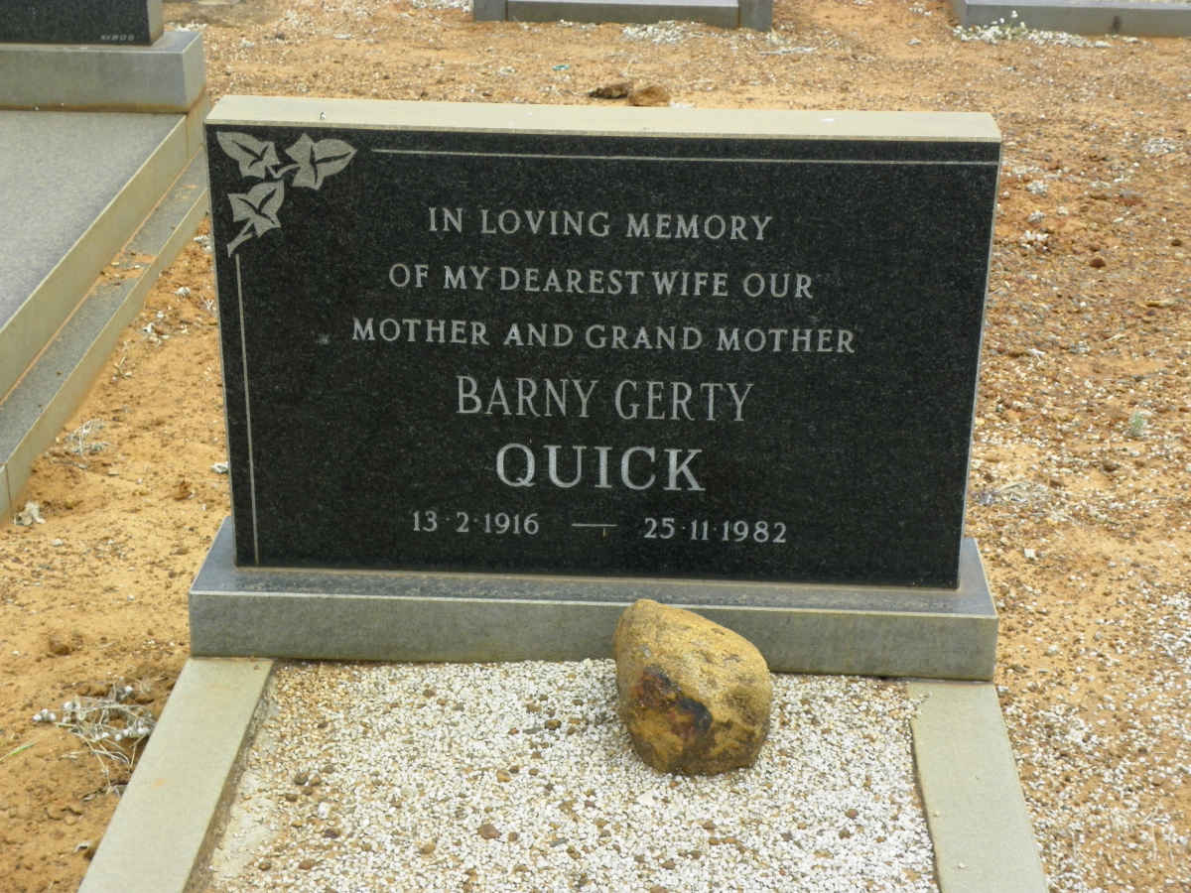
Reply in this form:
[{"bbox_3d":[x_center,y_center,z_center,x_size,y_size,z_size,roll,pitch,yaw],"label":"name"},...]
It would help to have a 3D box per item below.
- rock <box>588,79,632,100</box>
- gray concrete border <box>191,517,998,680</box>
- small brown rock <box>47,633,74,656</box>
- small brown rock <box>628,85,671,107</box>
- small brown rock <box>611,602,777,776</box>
[{"bbox_3d":[0.039,-0.894,5.187,0.113,0.040,0.085,2,23,2],"label":"rock"},{"bbox_3d":[-0.001,0.179,2.480,0.930,0.083,0.212,2,23,2],"label":"gray concrete border"},{"bbox_3d":[-0.646,0.240,2.492,0.030,0.022,0.027,2,23,2],"label":"small brown rock"},{"bbox_3d":[0.135,-0.868,5.120,0.107,0.047,0.085,2,23,2],"label":"small brown rock"},{"bbox_3d":[0.104,0.257,2.205,0.168,0.175,0.160,2,23,2],"label":"small brown rock"}]

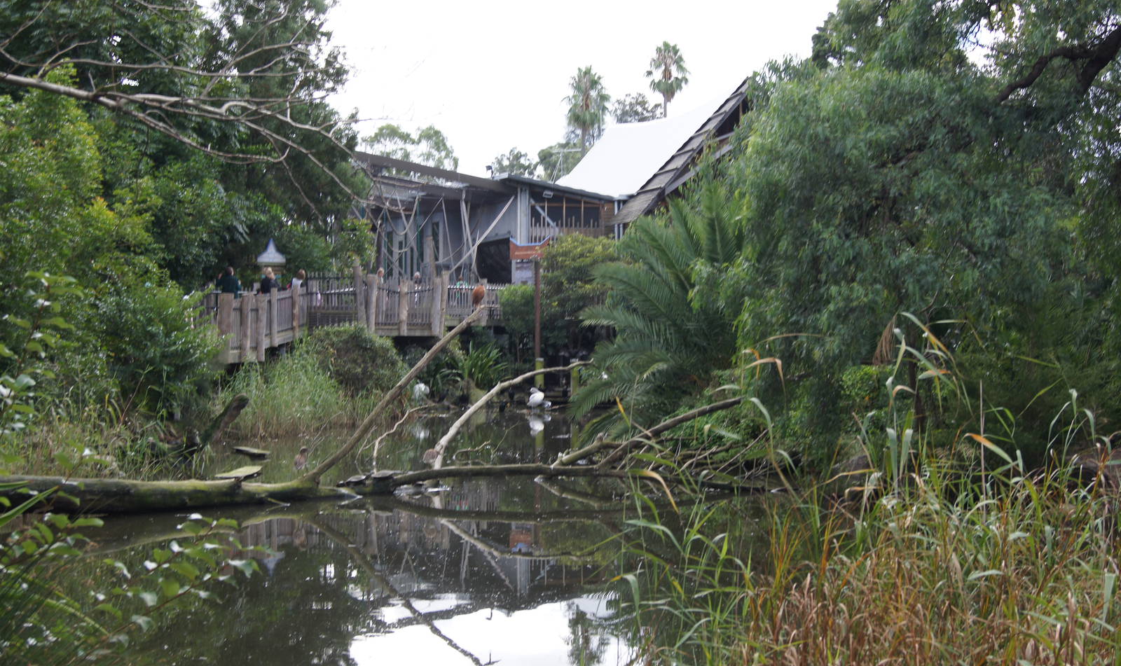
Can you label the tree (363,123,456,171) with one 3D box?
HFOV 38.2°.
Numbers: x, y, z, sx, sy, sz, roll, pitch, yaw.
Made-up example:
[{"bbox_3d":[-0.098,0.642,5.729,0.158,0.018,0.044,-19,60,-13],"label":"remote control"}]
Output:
[{"bbox_3d":[-8.921,-5.800,95.000,6.500,13.000,6.500,0,0,0],"label":"tree"}]

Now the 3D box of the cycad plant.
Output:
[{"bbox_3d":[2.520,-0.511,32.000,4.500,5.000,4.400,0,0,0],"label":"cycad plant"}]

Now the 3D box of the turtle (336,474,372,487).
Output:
[{"bbox_3d":[-2.555,1.829,20.000,0.380,0.150,0.220,0,0,-11],"label":"turtle"}]

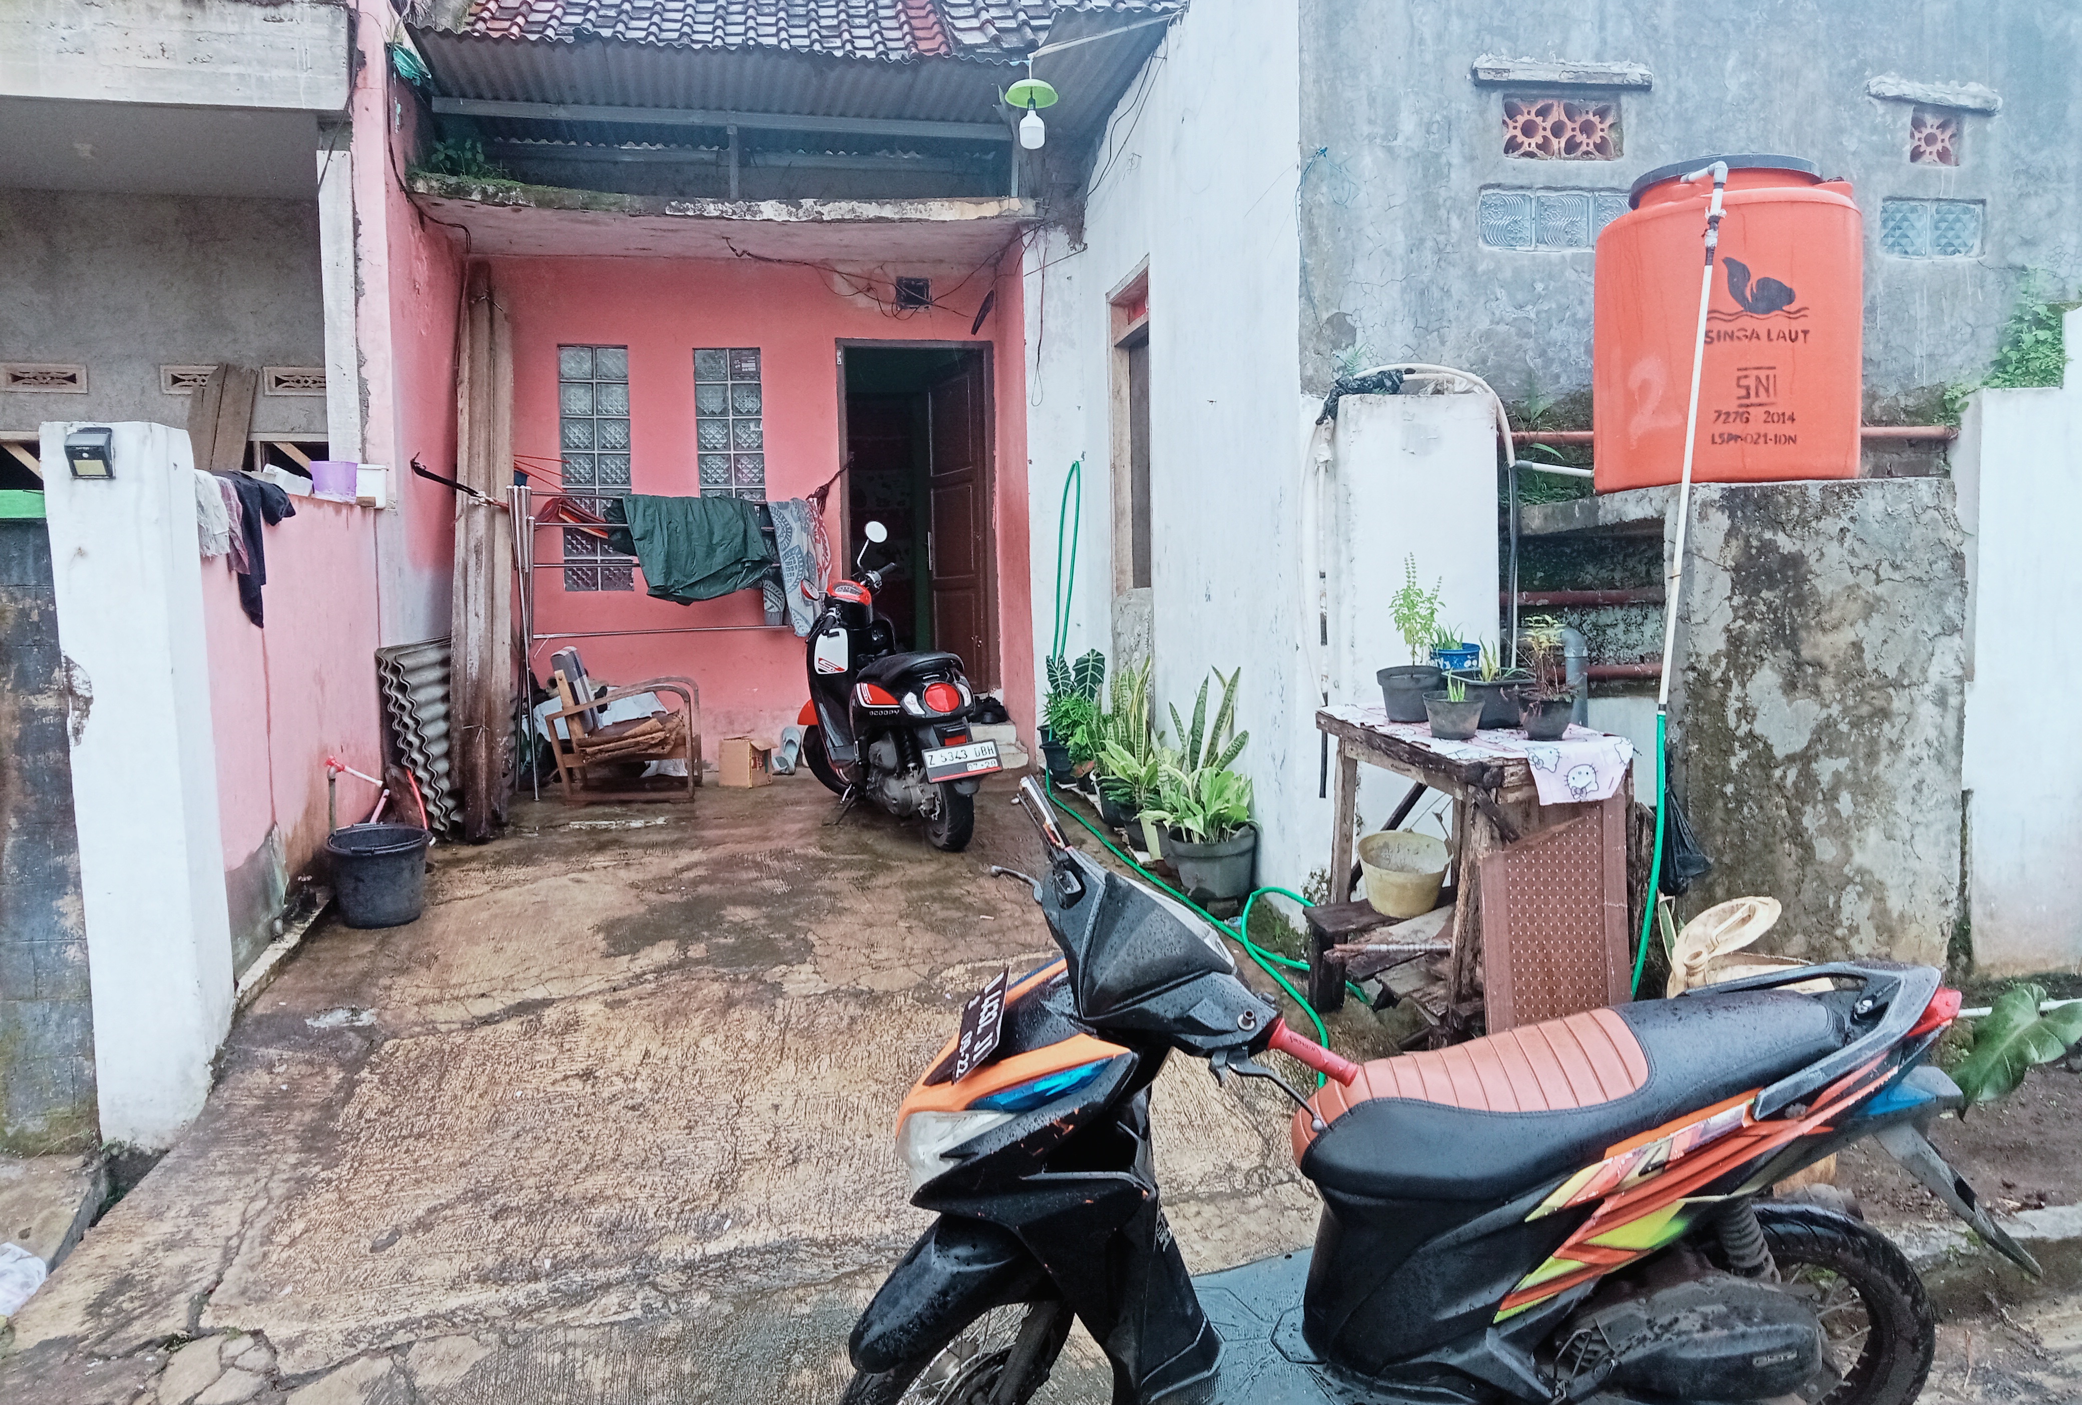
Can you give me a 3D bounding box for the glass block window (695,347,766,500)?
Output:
[{"bbox_3d":[-1.793,-1.333,9.748,0.400,1.400,0.100,-2,4,-15],"label":"glass block window"}]

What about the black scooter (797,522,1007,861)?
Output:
[{"bbox_3d":[-0.659,-0.060,7.102,0.700,1.260,1.840,-3,4,-25],"label":"black scooter"}]

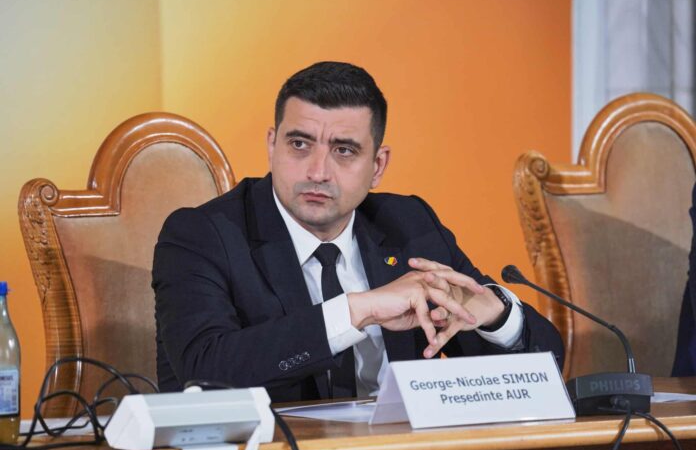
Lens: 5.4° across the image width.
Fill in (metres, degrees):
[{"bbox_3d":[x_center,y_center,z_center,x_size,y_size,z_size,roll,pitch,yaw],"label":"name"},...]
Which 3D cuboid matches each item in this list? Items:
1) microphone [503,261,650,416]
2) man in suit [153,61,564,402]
[{"bbox_3d":[0.319,0.168,10.638,0.140,0.197,0.265,-2,4,-34],"label":"microphone"},{"bbox_3d":[0.030,0.388,10.807,0.640,1.250,0.780,-2,4,-28],"label":"man in suit"}]

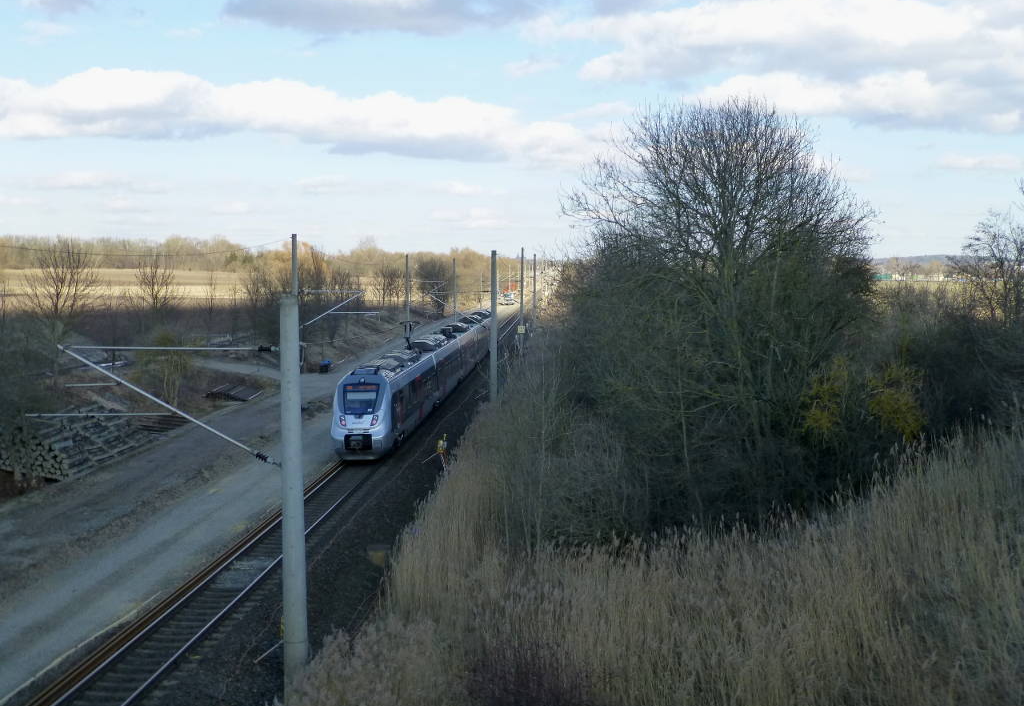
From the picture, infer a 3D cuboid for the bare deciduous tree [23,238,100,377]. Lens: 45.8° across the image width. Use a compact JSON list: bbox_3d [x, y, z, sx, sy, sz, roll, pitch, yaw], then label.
[{"bbox_3d":[-45.368,-5.042,122.000,7.800,13.100,7.400,0,4,0],"label":"bare deciduous tree"}]

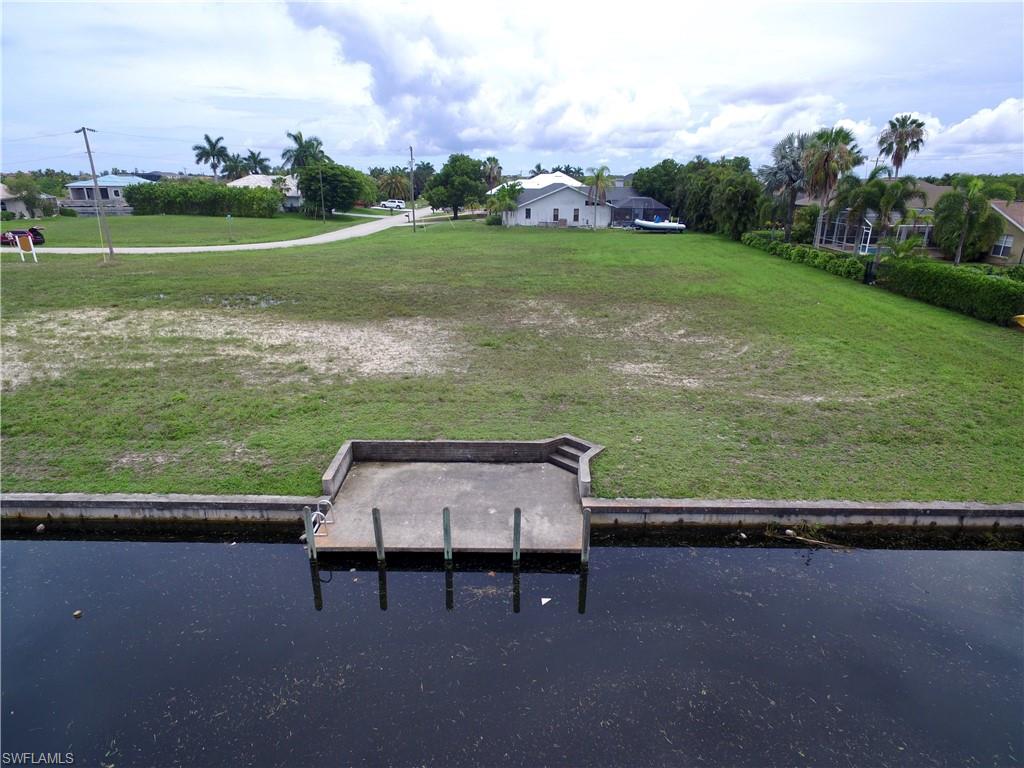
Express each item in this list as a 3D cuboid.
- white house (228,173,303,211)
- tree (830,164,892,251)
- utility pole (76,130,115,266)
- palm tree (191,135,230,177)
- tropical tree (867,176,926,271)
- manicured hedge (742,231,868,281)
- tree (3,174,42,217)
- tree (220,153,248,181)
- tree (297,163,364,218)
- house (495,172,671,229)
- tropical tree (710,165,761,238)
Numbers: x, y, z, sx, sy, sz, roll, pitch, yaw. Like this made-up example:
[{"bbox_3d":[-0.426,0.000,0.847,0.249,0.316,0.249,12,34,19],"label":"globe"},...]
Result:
[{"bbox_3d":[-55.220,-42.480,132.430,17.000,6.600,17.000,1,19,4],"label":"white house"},{"bbox_3d":[28.150,-13.850,48.110,5.460,7.360,5.460,0,19,0],"label":"tree"},{"bbox_3d":[-32.748,-14.944,46.930,2.100,10.000,0.400,13,23,33],"label":"utility pole"},{"bbox_3d":[-60.760,-42.810,120.640,7.470,14.900,7.470,0,19,0],"label":"palm tree"},{"bbox_3d":[24.780,-10.484,39.245,3.980,6.679,3.781,0,19,0],"label":"tropical tree"},{"bbox_3d":[24.284,-11.626,50.677,1.400,1.350,25.529,2,19,4],"label":"manicured hedge"},{"bbox_3d":[-83.850,-32.550,101.960,6.850,7.670,6.850,0,19,0],"label":"tree"},{"bbox_3d":[-68.250,-50.540,146.530,7.380,12.670,7.380,0,19,0],"label":"tree"},{"bbox_3d":[-29.866,-32.172,98.147,11.613,8.572,10.452,0,19,0],"label":"tree"},{"bbox_3d":[11.095,-27.218,89.505,22.500,5.800,18.000,2,19,6],"label":"house"},{"bbox_3d":[23.505,-19.064,63.171,5.275,7.222,5.275,0,19,0],"label":"tropical tree"}]

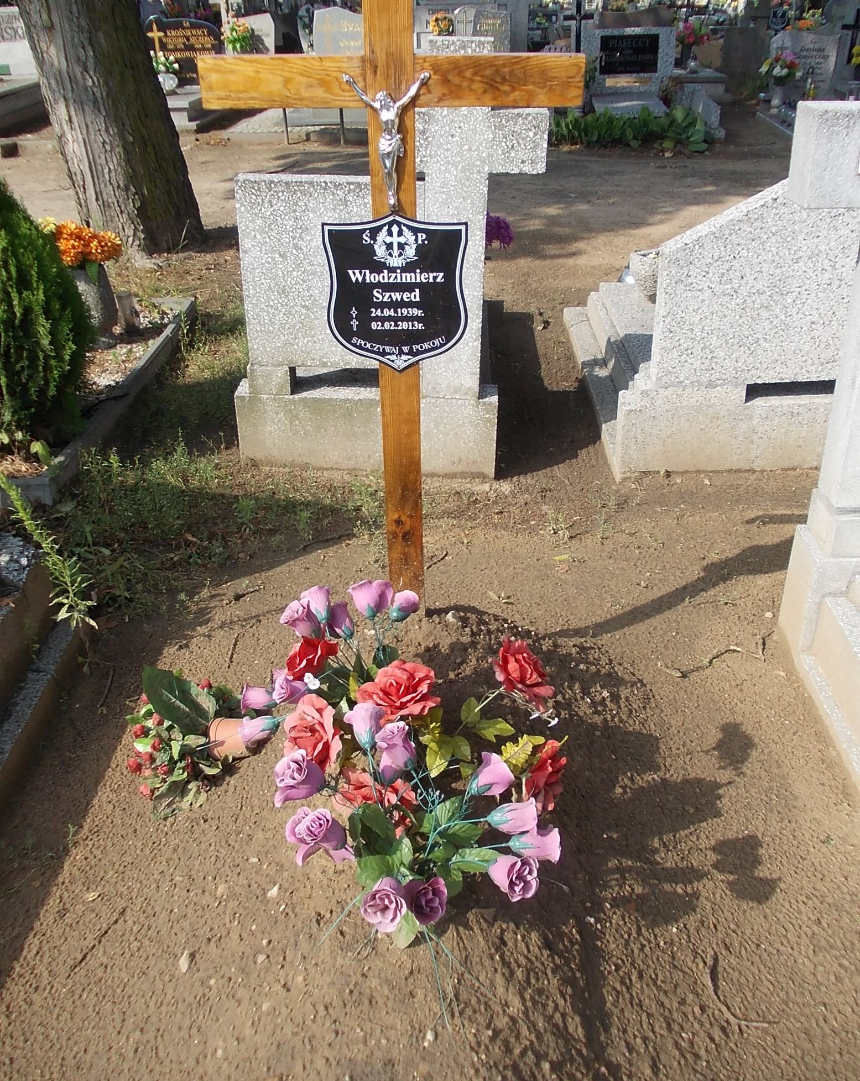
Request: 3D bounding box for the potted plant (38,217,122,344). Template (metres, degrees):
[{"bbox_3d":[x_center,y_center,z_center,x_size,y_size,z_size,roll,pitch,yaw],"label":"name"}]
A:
[{"bbox_3d":[-1.507,-1.155,4.069,0.340,0.540,0.300,0,32,0],"label":"potted plant"}]

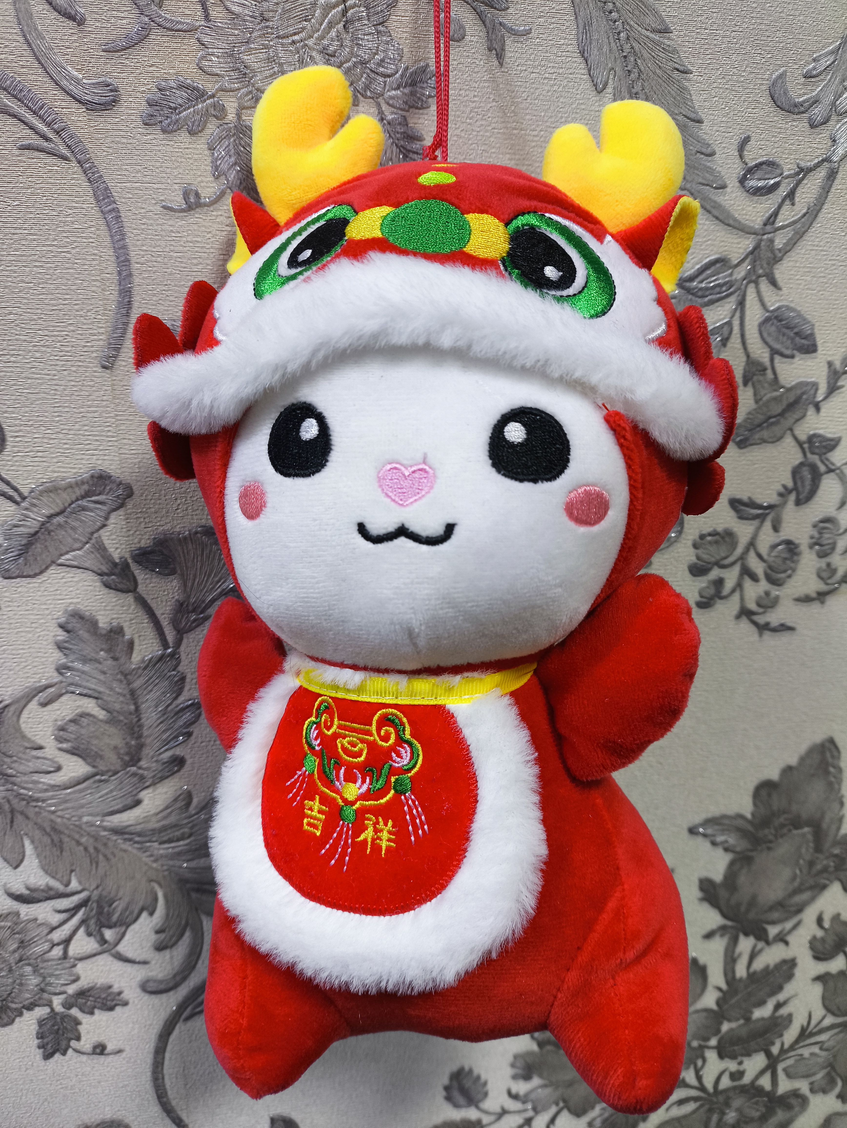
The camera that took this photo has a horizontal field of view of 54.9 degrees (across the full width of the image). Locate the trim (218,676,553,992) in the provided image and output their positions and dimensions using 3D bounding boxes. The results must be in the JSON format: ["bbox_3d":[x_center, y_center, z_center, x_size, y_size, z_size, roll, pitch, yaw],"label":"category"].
[{"bbox_3d":[-0.028,0.095,0.312,0.138,0.125,0.045,4,2,17],"label":"trim"}]

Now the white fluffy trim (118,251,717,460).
[{"bbox_3d":[-0.005,-0.075,0.312,0.250,0.071,0.080,1,8,9],"label":"white fluffy trim"}]

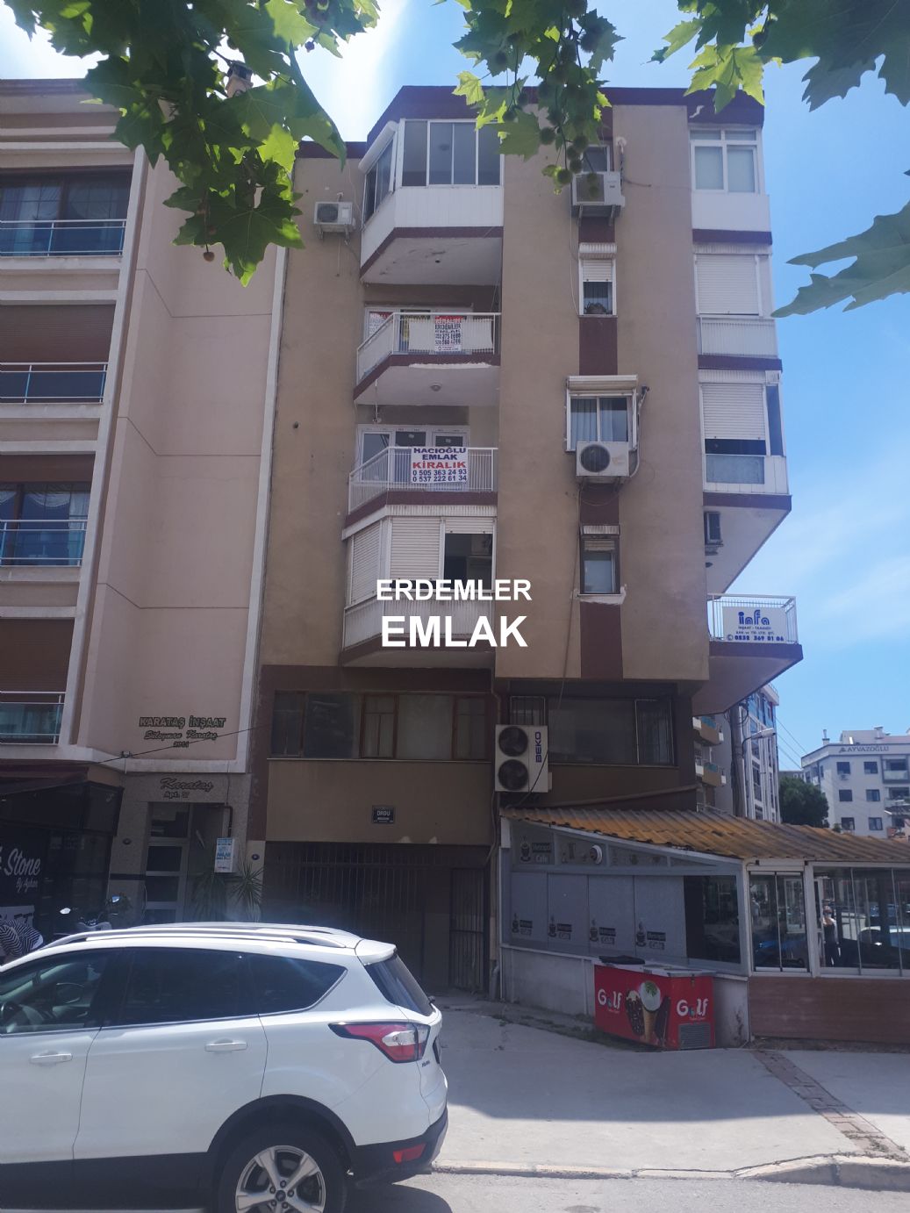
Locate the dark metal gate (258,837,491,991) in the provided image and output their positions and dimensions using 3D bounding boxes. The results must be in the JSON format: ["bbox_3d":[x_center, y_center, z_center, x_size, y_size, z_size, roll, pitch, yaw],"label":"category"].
[{"bbox_3d":[-1.438,5.541,16.977,4.050,2.529,0.494,1,-14,1],"label":"dark metal gate"}]

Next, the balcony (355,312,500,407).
[{"bbox_3d":[-0.606,-5.055,19.413,3.070,1.162,1.780,1,-12,1],"label":"balcony"}]

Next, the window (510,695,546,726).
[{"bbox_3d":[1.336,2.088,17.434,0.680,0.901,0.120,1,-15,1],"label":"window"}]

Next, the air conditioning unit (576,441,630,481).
[{"bbox_3d":[2.739,-2.678,17.640,0.965,0.676,0.360,1,-12,1],"label":"air conditioning unit"}]

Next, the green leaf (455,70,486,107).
[{"bbox_3d":[0.037,-1.272,2.324,0.073,0.078,0.045,1,-12,1],"label":"green leaf"}]

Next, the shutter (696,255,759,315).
[{"bbox_3d":[5.408,-6.348,18.782,1.241,1.327,0.120,1,-12,1],"label":"shutter"}]

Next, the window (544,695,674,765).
[{"bbox_3d":[2.851,2.271,17.359,2.307,1.269,0.120,1,-15,1],"label":"window"}]

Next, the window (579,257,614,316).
[{"bbox_3d":[2.718,-6.102,18.054,0.694,1.281,0.150,1,-15,1],"label":"window"}]

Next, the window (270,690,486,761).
[{"bbox_3d":[-1.407,2.238,17.657,4.020,1.244,0.158,1,-14,1],"label":"window"}]

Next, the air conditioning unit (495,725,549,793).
[{"bbox_3d":[1.201,2.783,17.198,0.950,1.200,0.370,1,-14,1],"label":"air conditioning unit"}]

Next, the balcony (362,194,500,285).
[{"bbox_3d":[-0.516,-7.521,19.202,2.906,1.127,1.436,1,-15,1],"label":"balcony"}]

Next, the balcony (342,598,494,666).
[{"bbox_3d":[-0.734,0.440,17.213,2.918,1.080,1.588,1,-14,2],"label":"balcony"}]

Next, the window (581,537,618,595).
[{"bbox_3d":[2.553,-0.729,16.828,0.657,1.096,0.128,1,-14,1],"label":"window"}]

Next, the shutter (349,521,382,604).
[{"bbox_3d":[-1.661,-0.797,17.500,0.060,1.372,1.069,10,-16,-31],"label":"shutter"}]

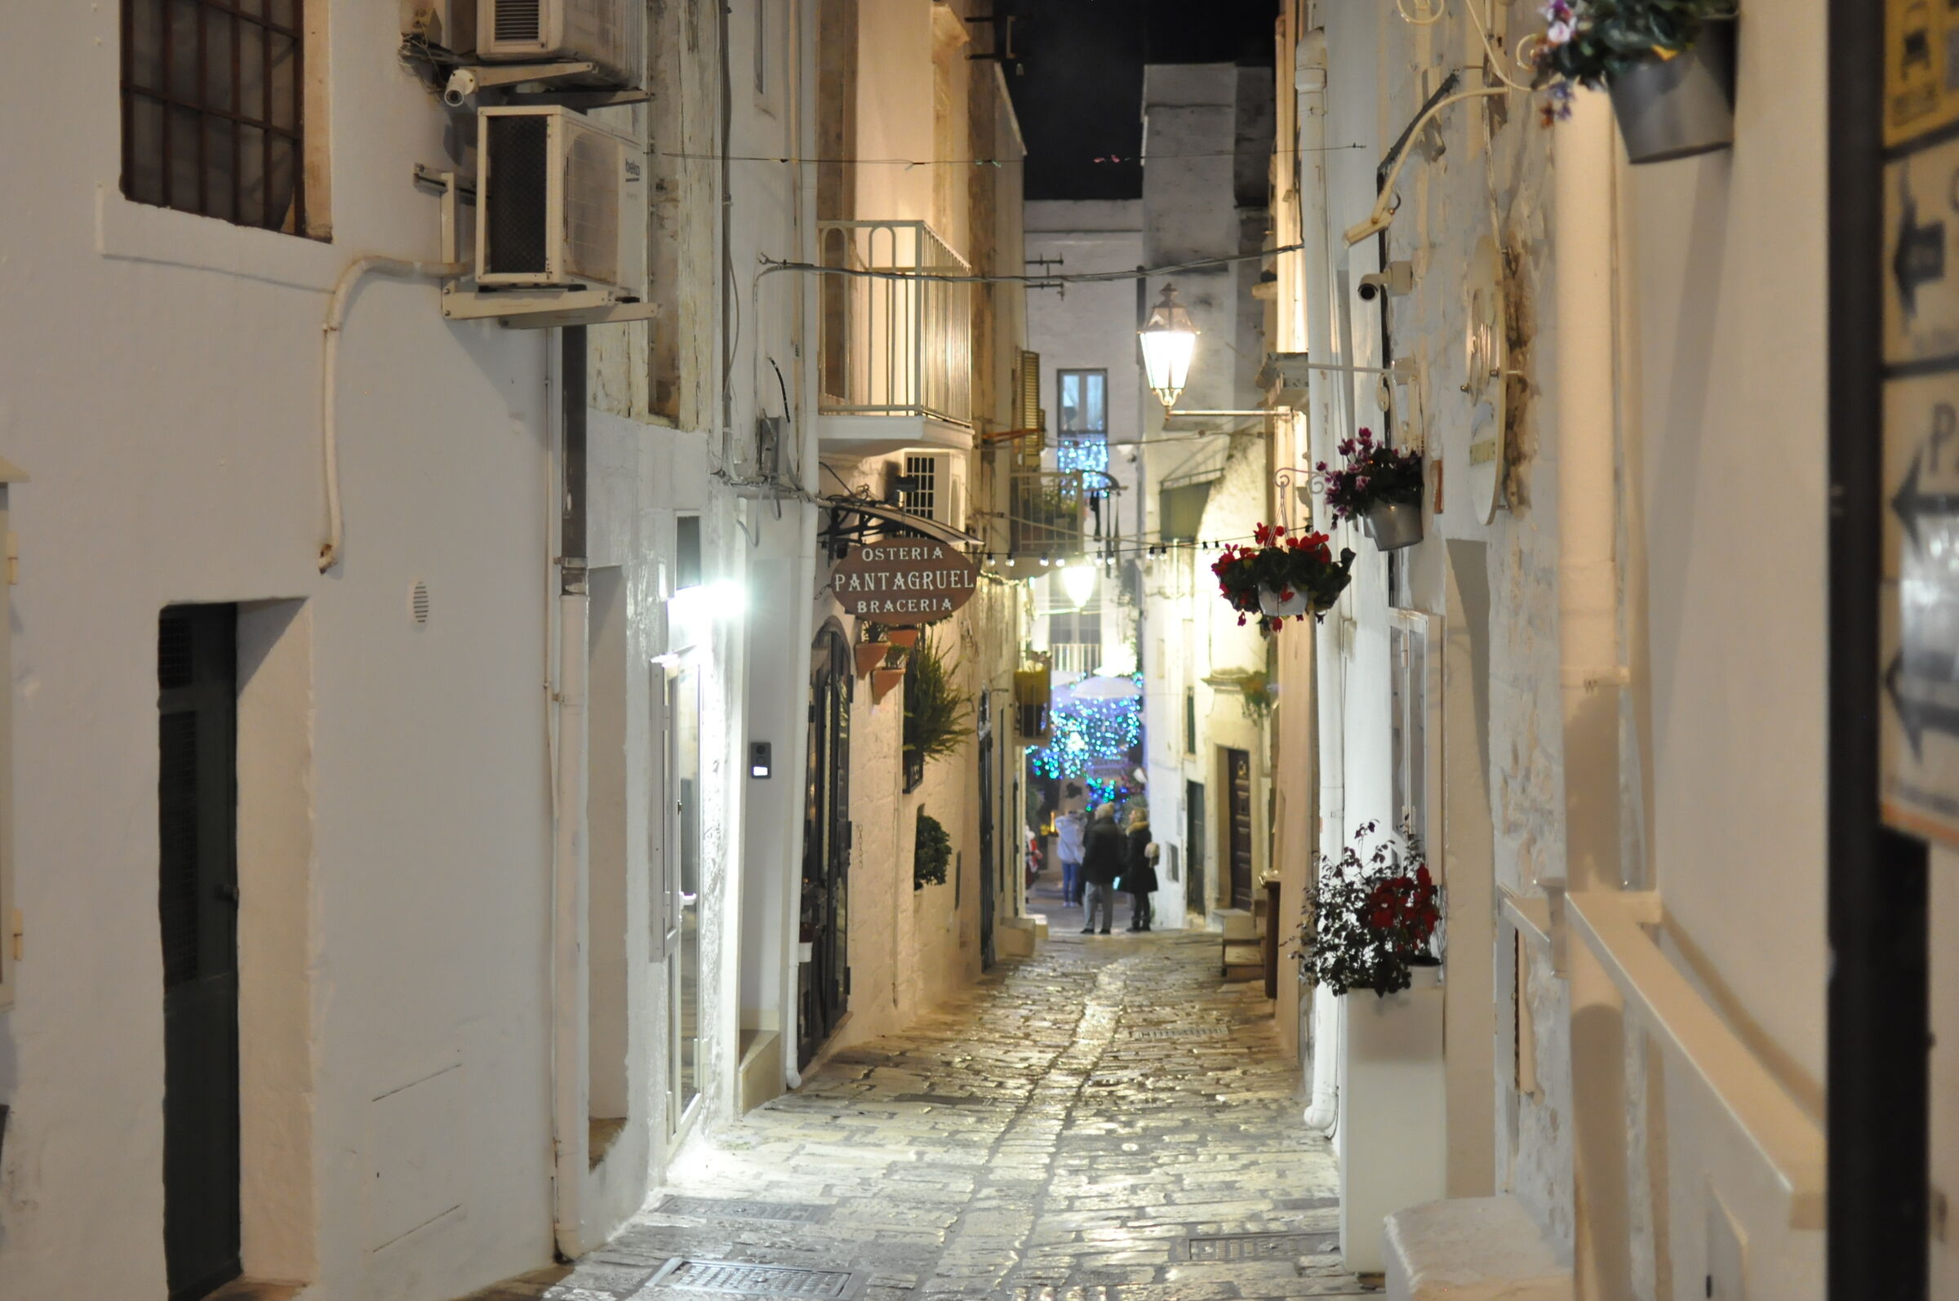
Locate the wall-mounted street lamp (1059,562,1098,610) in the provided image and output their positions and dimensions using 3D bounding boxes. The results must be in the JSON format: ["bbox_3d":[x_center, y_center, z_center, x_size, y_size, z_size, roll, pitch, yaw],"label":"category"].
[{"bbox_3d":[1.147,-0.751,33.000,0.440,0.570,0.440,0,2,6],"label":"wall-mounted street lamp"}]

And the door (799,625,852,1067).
[{"bbox_3d":[-1.004,1.173,18.600,0.140,2.720,2.000,0,2,5],"label":"door"}]

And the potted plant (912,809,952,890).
[{"bbox_3d":[-0.403,1.661,23.600,0.330,0.650,0.480,0,2,6],"label":"potted plant"}]

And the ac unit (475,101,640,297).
[{"bbox_3d":[-1.351,-1.432,9.183,0.280,0.550,0.720,1,2,14],"label":"ac unit"}]

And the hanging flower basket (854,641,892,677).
[{"bbox_3d":[-0.686,0.059,18.100,0.210,0.240,0.270,0,2,4],"label":"hanging flower basket"}]

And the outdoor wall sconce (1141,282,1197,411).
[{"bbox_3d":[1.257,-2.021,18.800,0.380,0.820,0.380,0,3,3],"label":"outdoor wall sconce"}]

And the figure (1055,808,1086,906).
[{"bbox_3d":[1.498,3.387,46.500,0.500,1.620,0.380,1,2,18],"label":"figure"}]

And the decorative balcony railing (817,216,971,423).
[{"bbox_3d":[-0.485,-1.783,15.919,0.640,1.000,2.550,0,3,5],"label":"decorative balcony railing"}]

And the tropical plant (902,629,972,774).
[{"bbox_3d":[-0.287,0.345,19.600,0.440,0.940,0.650,0,3,5],"label":"tropical plant"}]

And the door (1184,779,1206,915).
[{"bbox_3d":[2.955,2.686,38.609,0.100,1.820,0.750,-1,3,-17],"label":"door"}]

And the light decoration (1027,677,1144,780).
[{"bbox_3d":[1.920,1.409,51.000,2.300,1.850,1.000,0,3,3],"label":"light decoration"}]

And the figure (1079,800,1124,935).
[{"bbox_3d":[1.638,2.917,37.800,0.530,1.750,0.360,-2,3,-37],"label":"figure"}]

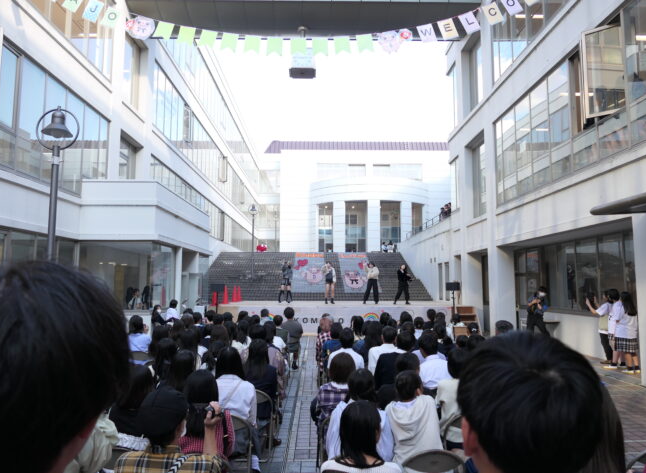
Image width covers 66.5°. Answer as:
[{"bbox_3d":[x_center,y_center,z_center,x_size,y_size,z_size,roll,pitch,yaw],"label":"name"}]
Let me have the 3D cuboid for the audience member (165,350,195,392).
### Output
[{"bbox_3d":[-1.101,1.524,4.018,0.450,1.230,0.750,0,-6,-1],"label":"audience member"}]

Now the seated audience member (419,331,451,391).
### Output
[{"bbox_3d":[1.162,1.633,5.327,0.500,1.240,0.750,0,-6,2],"label":"seated audience member"}]

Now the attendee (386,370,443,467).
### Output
[{"bbox_3d":[0.622,1.503,3.524,0.500,1.130,0.720,0,-6,5],"label":"attendee"}]

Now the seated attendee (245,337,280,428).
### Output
[{"bbox_3d":[-0.638,1.632,4.989,0.450,1.209,0.750,0,-6,-1],"label":"seated attendee"}]

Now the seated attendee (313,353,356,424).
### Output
[{"bbox_3d":[0.110,1.522,4.018,0.480,1.190,0.750,0,-6,-1],"label":"seated attendee"}]

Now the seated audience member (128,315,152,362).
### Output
[{"bbox_3d":[-2.746,1.837,7.517,0.460,1.270,0.720,-1,-6,13],"label":"seated audience member"}]

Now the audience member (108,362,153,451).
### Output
[{"bbox_3d":[-1.215,1.443,3.305,0.480,1.200,0.750,0,-6,2],"label":"audience member"}]

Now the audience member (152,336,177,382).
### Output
[{"bbox_3d":[-1.501,1.609,4.858,0.450,1.230,0.750,0,-6,-1],"label":"audience member"}]

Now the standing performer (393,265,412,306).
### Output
[{"bbox_3d":[3.118,1.876,19.151,0.720,1.540,0.480,2,-6,-21],"label":"standing performer"}]

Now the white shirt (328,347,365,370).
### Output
[{"bbox_3d":[0.273,1.552,5.726,0.460,0.580,0.300,0,-6,-1],"label":"white shirt"}]

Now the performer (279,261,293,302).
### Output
[{"bbox_3d":[-1.476,1.809,19.482,0.520,1.640,0.380,0,-6,-1],"label":"performer"}]

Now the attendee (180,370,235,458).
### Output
[{"bbox_3d":[-0.736,1.440,3.138,0.450,1.222,0.750,0,-6,-1],"label":"attendee"}]

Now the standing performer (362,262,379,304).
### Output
[{"bbox_3d":[1.869,1.837,19.138,0.660,1.610,0.420,0,-6,2],"label":"standing performer"}]

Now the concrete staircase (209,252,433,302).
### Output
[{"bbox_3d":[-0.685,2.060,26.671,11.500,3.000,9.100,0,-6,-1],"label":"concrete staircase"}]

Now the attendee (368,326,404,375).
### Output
[{"bbox_3d":[0.728,1.659,5.635,0.480,1.285,0.750,0,-6,-1],"label":"attendee"}]

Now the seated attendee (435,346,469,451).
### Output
[{"bbox_3d":[1.115,1.530,4.087,0.450,1.232,0.750,0,-6,-1],"label":"seated attendee"}]

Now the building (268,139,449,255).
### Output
[{"bbox_3d":[3.999,-3.314,54.164,20.384,13.200,12.500,0,-6,-1],"label":"building"}]

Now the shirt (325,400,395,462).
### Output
[{"bbox_3d":[0.230,1.299,3.032,0.430,0.580,0.340,0,-6,-1],"label":"shirt"}]

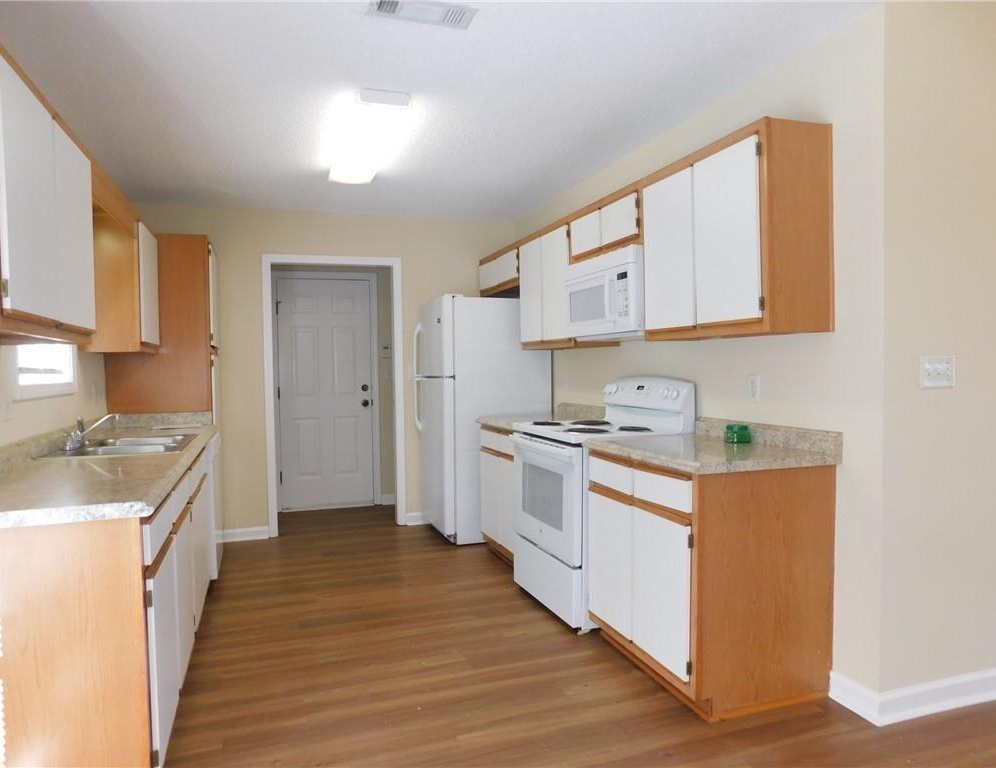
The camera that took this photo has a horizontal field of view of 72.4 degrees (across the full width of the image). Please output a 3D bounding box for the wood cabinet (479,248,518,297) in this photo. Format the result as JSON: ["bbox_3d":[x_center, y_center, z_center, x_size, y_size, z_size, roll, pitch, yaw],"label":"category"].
[{"bbox_3d":[0.151,-0.850,5.164,0.315,0.307,0.900,-1,2,-19],"label":"wood cabinet"}]

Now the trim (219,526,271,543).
[{"bbox_3d":[-1.861,1.115,5.013,0.344,0.087,0.016,-1,1,-19],"label":"trim"}]

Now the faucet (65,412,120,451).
[{"bbox_3d":[-1.878,0.216,3.173,0.203,0.155,0.238,-1,1,-19],"label":"faucet"}]

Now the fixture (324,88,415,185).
[{"bbox_3d":[-0.691,-1.245,3.538,0.260,0.076,1.270,-1,2,-19],"label":"fixture"}]

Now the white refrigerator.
[{"bbox_3d":[-0.123,0.264,5.102,0.851,1.728,0.743,-1,1,-19],"label":"white refrigerator"}]

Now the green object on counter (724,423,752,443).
[{"bbox_3d":[1.028,0.208,2.922,0.106,0.076,0.106,-1,2,-19],"label":"green object on counter"}]

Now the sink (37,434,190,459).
[{"bbox_3d":[-1.714,0.365,3.147,0.540,0.180,0.810,-1,2,-19],"label":"sink"}]

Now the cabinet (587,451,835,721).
[{"bbox_3d":[0.834,0.731,2.813,0.617,0.870,0.807,-1,2,-19],"label":"cabinet"}]

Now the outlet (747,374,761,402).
[{"bbox_3d":[1.096,0.019,2.930,0.008,0.111,0.074,-1,1,-19],"label":"outlet"}]

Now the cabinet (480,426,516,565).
[{"bbox_3d":[0.307,0.705,4.352,0.619,0.867,0.891,-1,1,-19],"label":"cabinet"}]

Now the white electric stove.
[{"bbox_3d":[0.511,0.554,3.546,0.703,1.184,0.757,-1,2,-19],"label":"white electric stove"}]

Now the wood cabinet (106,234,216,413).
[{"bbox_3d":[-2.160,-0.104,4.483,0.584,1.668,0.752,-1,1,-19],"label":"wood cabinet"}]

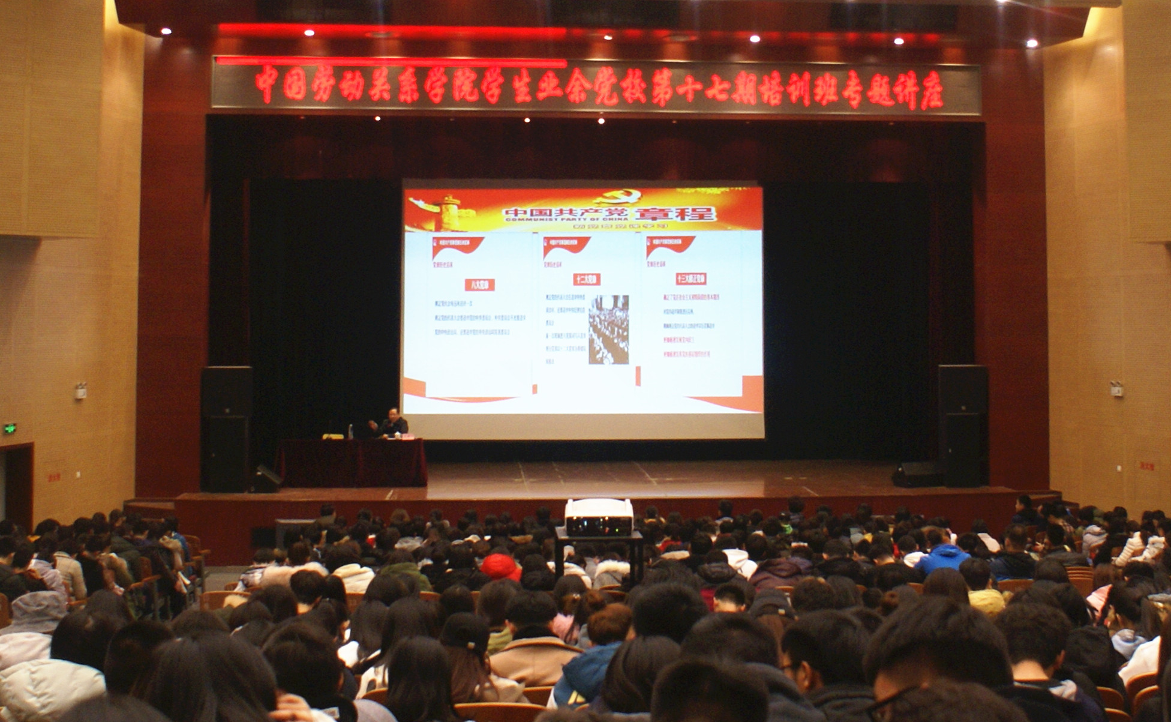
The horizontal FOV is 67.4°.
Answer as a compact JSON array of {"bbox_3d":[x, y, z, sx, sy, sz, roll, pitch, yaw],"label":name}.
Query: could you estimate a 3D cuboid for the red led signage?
[{"bbox_3d":[0.290,-4.330,13.830,12.100,0.800,0.150,0,-2,-2],"label":"red led signage"}]

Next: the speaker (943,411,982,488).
[{"bbox_3d":[5.947,1.410,13.998,0.600,1.140,0.600,0,-2,6],"label":"speaker"}]

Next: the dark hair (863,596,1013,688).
[{"bbox_3d":[0.526,0.431,1.310,0.200,0.180,0.235,2,-3,-37],"label":"dark hair"}]

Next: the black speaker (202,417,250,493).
[{"bbox_3d":[-5.478,1.427,13.495,0.640,1.140,0.600,0,-2,-10],"label":"black speaker"}]

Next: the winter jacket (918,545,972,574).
[{"bbox_3d":[2.957,1.798,7.250,0.500,0.580,0.420,0,-2,-2],"label":"winter jacket"}]

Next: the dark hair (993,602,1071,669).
[{"bbox_3d":[1.071,0.659,2.100,0.190,0.175,0.210,0,-2,-7],"label":"dark hair"}]

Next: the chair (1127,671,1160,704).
[{"bbox_3d":[2.920,1.990,4.520,0.500,0.920,0.580,0,-2,-2],"label":"chair"}]

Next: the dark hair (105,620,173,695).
[{"bbox_3d":[-1.042,0.700,2.060,0.185,0.190,0.215,0,-2,-2],"label":"dark hair"}]

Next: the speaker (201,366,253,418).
[{"bbox_3d":[-5.460,0.477,13.476,0.700,0.760,0.560,0,-2,-10],"label":"speaker"}]

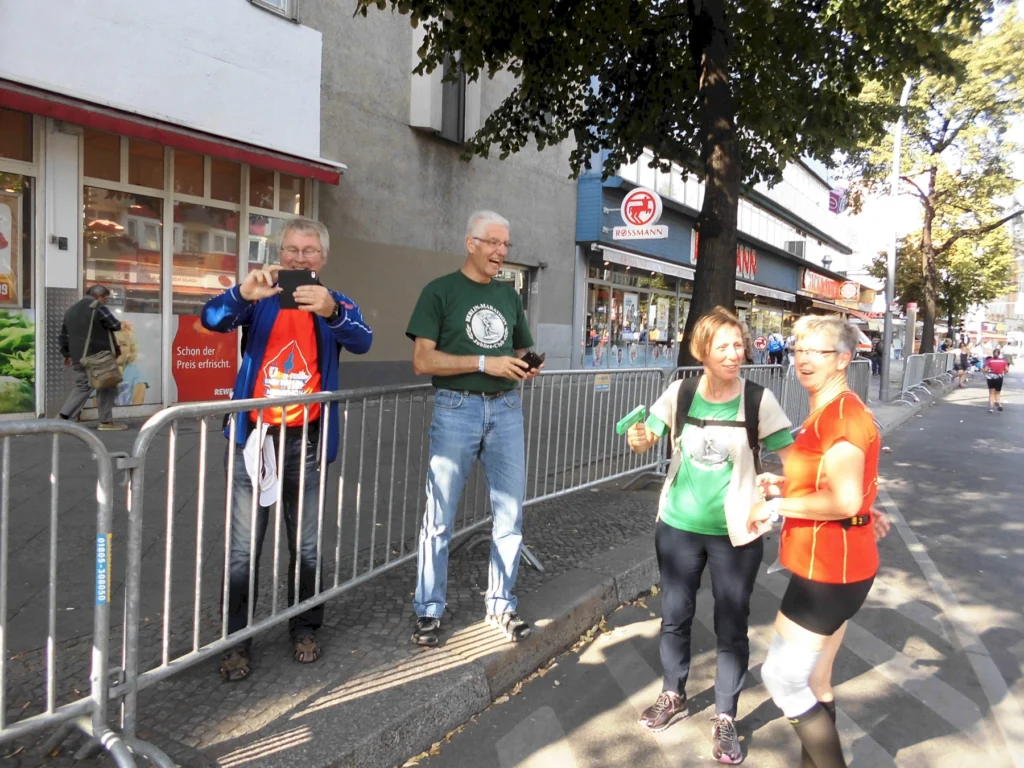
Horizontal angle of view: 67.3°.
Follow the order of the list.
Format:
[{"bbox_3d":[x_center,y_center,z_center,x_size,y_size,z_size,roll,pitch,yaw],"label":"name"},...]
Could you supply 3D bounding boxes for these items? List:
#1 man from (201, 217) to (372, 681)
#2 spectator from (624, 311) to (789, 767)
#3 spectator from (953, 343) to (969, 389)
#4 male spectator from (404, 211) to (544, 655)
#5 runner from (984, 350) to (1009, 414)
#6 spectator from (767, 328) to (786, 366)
[{"bbox_3d":[-0.841,0.235,2.889,0.660,1.727,0.540,1,3,-13],"label":"man"},{"bbox_3d":[0.724,0.523,2.809,0.640,1.608,0.460,3,3,21],"label":"spectator"},{"bbox_3d":[16.491,-0.685,28.153,0.580,1.667,0.500,3,3,20],"label":"spectator"},{"bbox_3d":[-0.157,0.181,3.214,0.560,1.806,0.480,0,4,-25],"label":"male spectator"},{"bbox_3d":[12.185,-0.095,19.256,0.580,1.573,0.580,4,4,37],"label":"runner"},{"bbox_3d":[8.713,-0.983,25.252,0.520,1.707,0.420,3,4,25],"label":"spectator"}]

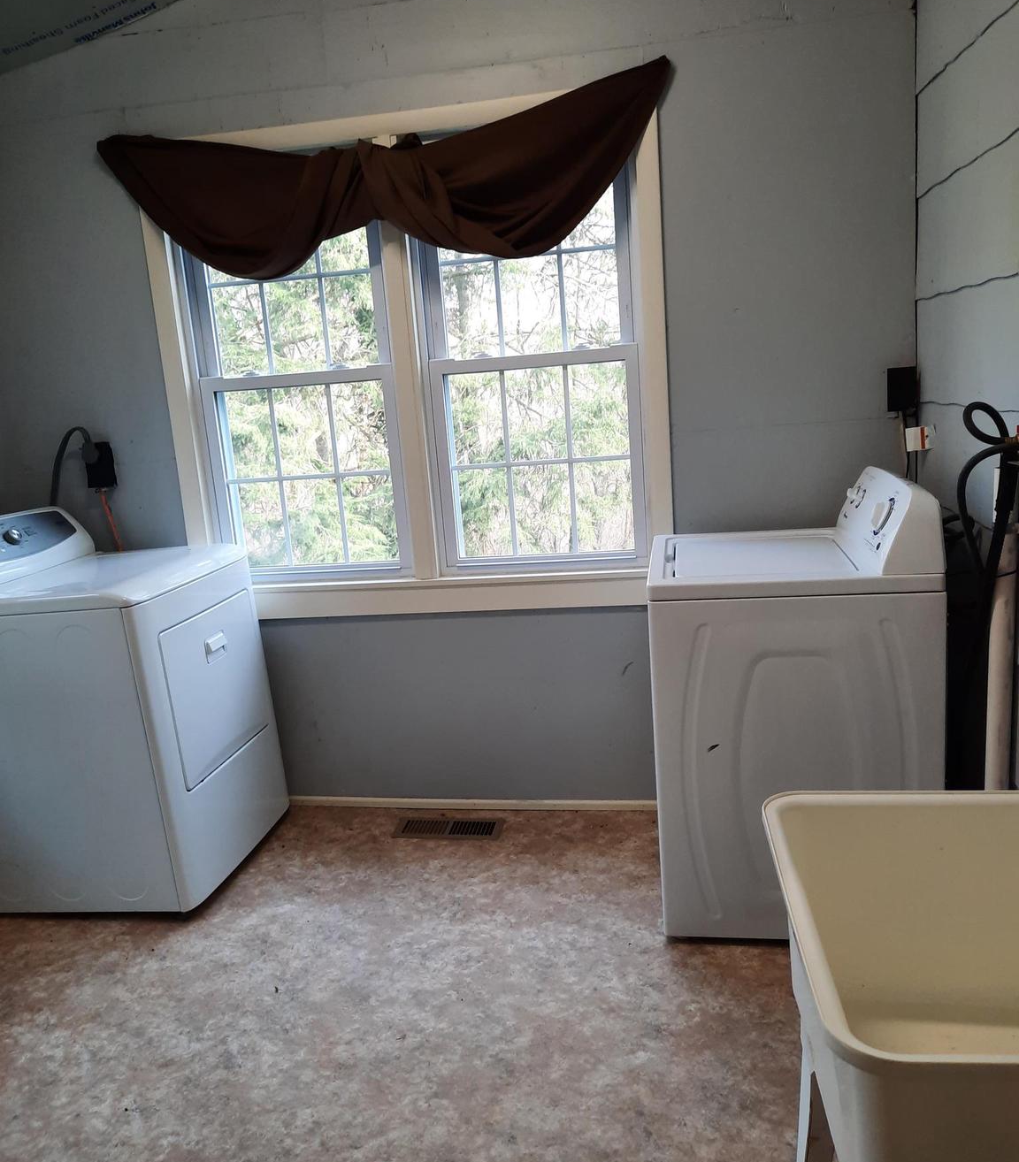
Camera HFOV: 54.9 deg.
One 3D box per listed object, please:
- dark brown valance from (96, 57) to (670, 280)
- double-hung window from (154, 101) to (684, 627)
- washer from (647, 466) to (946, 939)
[{"bbox_3d":[-0.401,-1.157,2.867,1.730,0.470,0.120,-2,12,11],"label":"dark brown valance"},{"bbox_3d":[-0.324,-0.635,3.039,1.600,1.510,0.065,-2,12,11],"label":"double-hung window"},{"bbox_3d":[0.719,0.281,2.619,0.655,1.105,0.690,-2,12,9],"label":"washer"}]

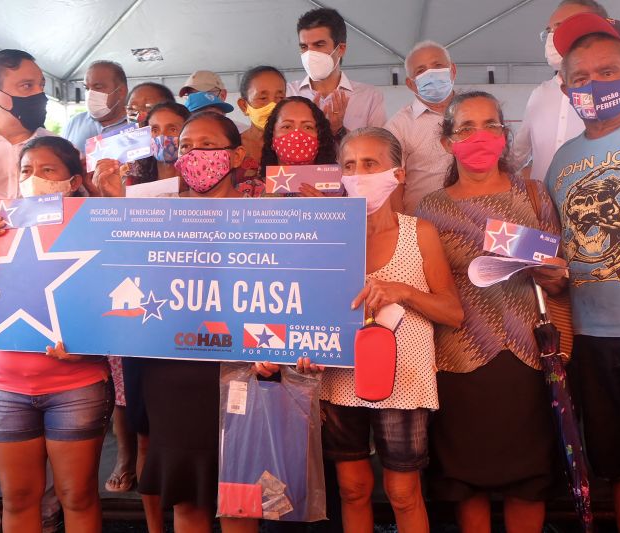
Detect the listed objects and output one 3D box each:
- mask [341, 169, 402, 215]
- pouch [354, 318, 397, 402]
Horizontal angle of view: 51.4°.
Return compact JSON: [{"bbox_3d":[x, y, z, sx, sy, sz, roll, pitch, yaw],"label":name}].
[{"bbox_3d":[0.168,-0.208,1.790,0.150,0.130,0.095,2,4,31],"label":"mask"},{"bbox_3d":[0.167,0.239,1.640,0.105,0.205,0.045,1,4,13],"label":"pouch"}]

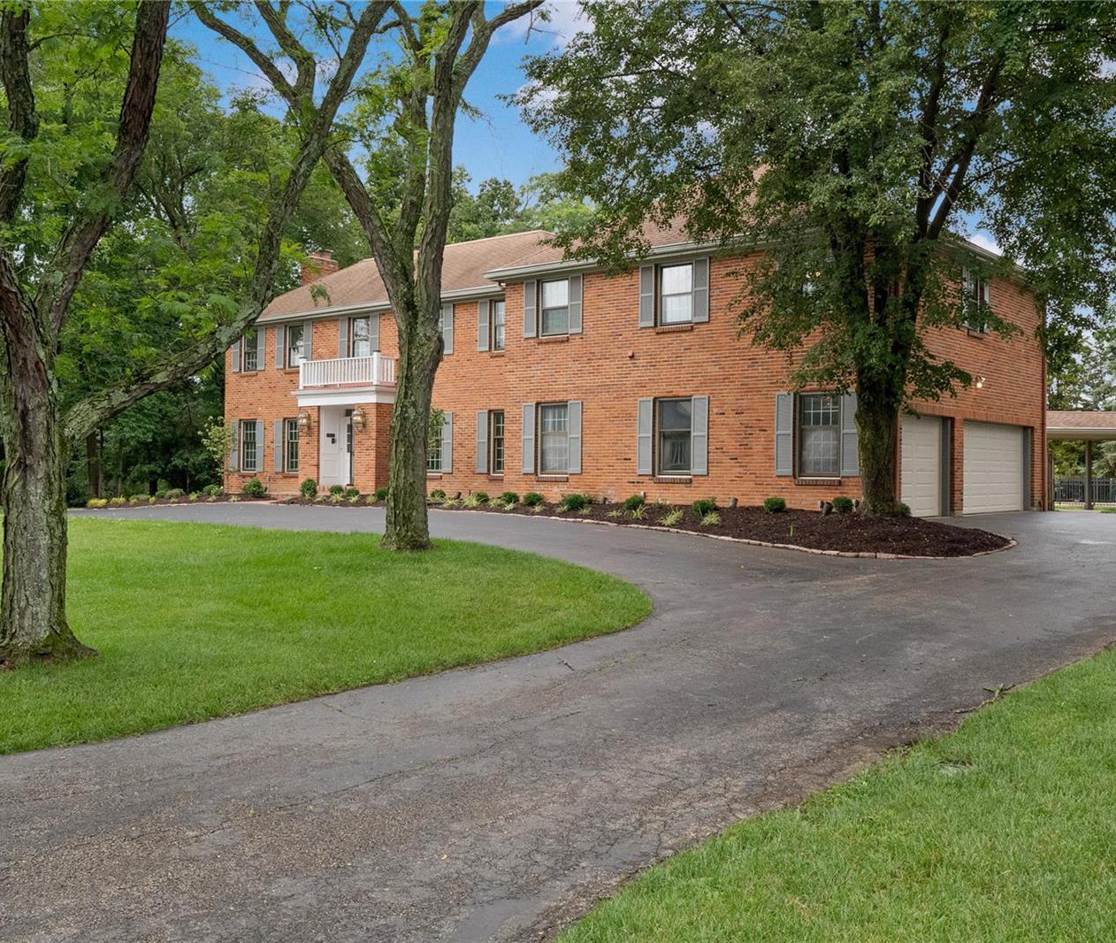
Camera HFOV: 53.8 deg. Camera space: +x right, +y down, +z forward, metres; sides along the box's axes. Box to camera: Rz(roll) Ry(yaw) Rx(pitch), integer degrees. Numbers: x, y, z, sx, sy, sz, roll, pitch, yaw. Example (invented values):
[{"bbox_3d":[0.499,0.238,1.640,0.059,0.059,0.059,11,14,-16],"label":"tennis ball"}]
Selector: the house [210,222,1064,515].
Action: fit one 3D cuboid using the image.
[{"bbox_3d":[0.349,-3.328,30.891,22.950,8.450,10.750,0,0,38],"label":"house"}]

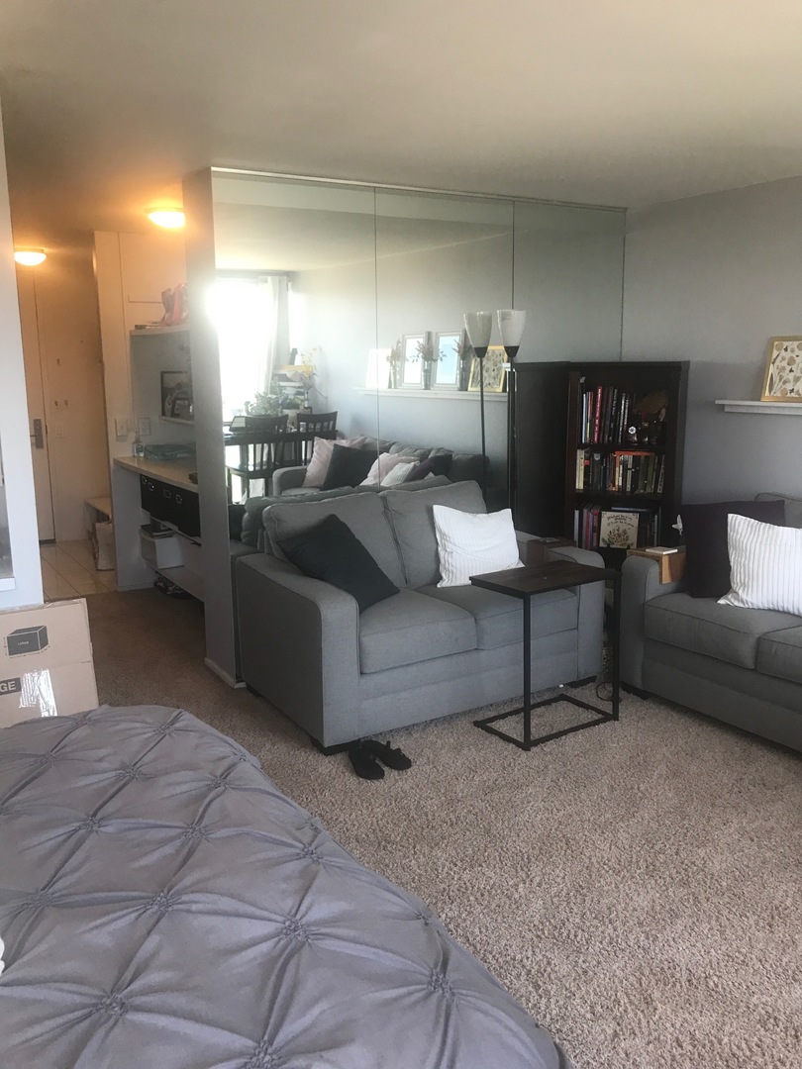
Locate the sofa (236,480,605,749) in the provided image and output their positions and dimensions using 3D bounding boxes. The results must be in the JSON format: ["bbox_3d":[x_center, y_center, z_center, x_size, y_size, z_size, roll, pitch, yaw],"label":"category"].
[{"bbox_3d":[0.103,0.290,4.214,1.505,0.945,0.910,-7,13,-30],"label":"sofa"}]

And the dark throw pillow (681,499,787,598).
[{"bbox_3d":[1.625,0.065,4.220,0.480,0.460,0.160,3,-8,15],"label":"dark throw pillow"}]

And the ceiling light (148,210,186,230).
[{"bbox_3d":[-1.301,-1.768,4.829,0.250,0.110,0.250,-7,13,-30],"label":"ceiling light"}]

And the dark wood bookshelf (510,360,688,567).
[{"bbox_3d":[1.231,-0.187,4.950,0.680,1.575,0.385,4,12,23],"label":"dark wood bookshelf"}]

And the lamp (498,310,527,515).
[{"bbox_3d":[0.603,-0.285,4.771,0.260,1.850,0.260,-7,13,-30],"label":"lamp"}]

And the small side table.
[{"bbox_3d":[0.641,0.512,3.804,0.550,0.665,0.360,-7,13,-30],"label":"small side table"}]

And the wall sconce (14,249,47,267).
[{"bbox_3d":[-2.763,-2.078,6.447,0.250,0.110,0.250,-7,13,-30],"label":"wall sconce"}]

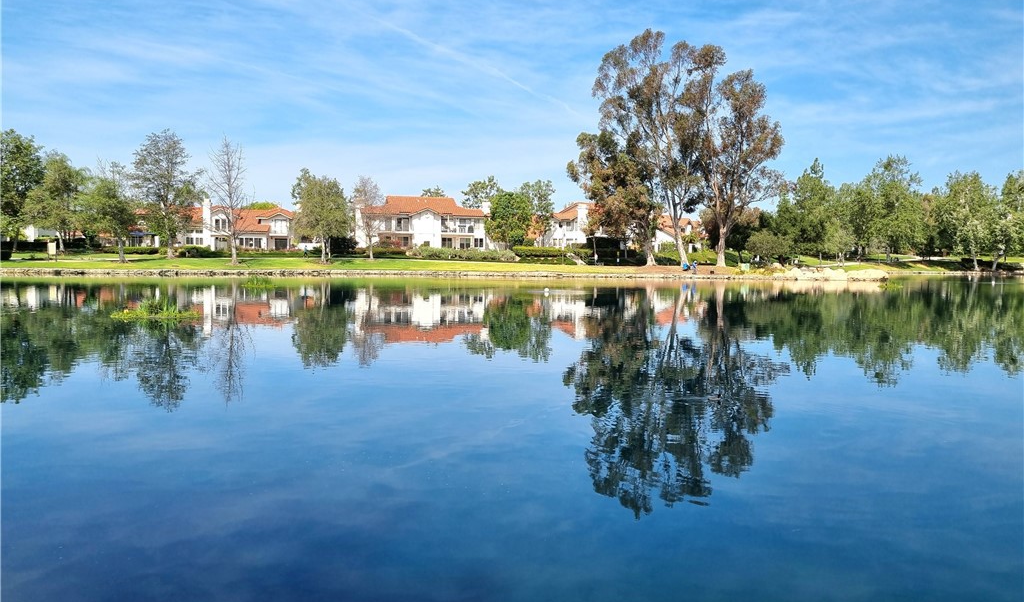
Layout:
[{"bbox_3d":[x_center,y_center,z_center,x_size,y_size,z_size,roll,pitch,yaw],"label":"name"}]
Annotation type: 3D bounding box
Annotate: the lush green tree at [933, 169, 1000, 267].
[{"bbox_3d":[95.135,-16.662,160.376,13.080,20.590,14.500,1,3,0],"label":"lush green tree"}]

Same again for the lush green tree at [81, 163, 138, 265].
[{"bbox_3d":[-44.920,-9.850,85.610,6.170,11.410,6.170,1,3,0],"label":"lush green tree"}]

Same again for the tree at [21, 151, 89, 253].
[{"bbox_3d":[-60.950,-13.120,102.470,8.970,13.660,8.970,1,3,0],"label":"tree"}]

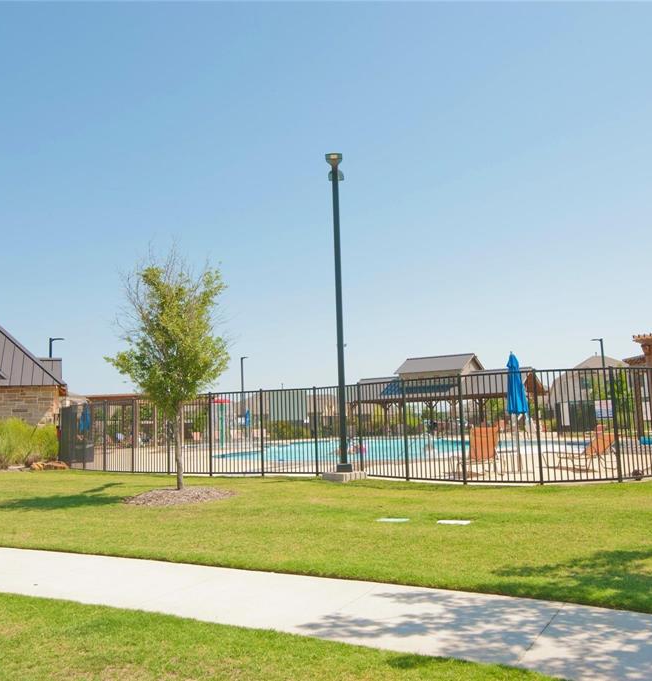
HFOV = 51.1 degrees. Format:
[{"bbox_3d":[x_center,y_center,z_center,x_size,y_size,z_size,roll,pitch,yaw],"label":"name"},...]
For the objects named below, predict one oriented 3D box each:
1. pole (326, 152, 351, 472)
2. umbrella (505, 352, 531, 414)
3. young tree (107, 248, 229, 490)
[{"bbox_3d":[0.224,-0.637,13.225,0.340,6.277,0.420,-2,-7,0],"label":"pole"},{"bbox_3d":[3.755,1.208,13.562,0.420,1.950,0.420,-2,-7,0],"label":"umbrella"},{"bbox_3d":[-2.974,0.492,12.797,2.200,4.535,2.150,-2,-7,0],"label":"young tree"}]

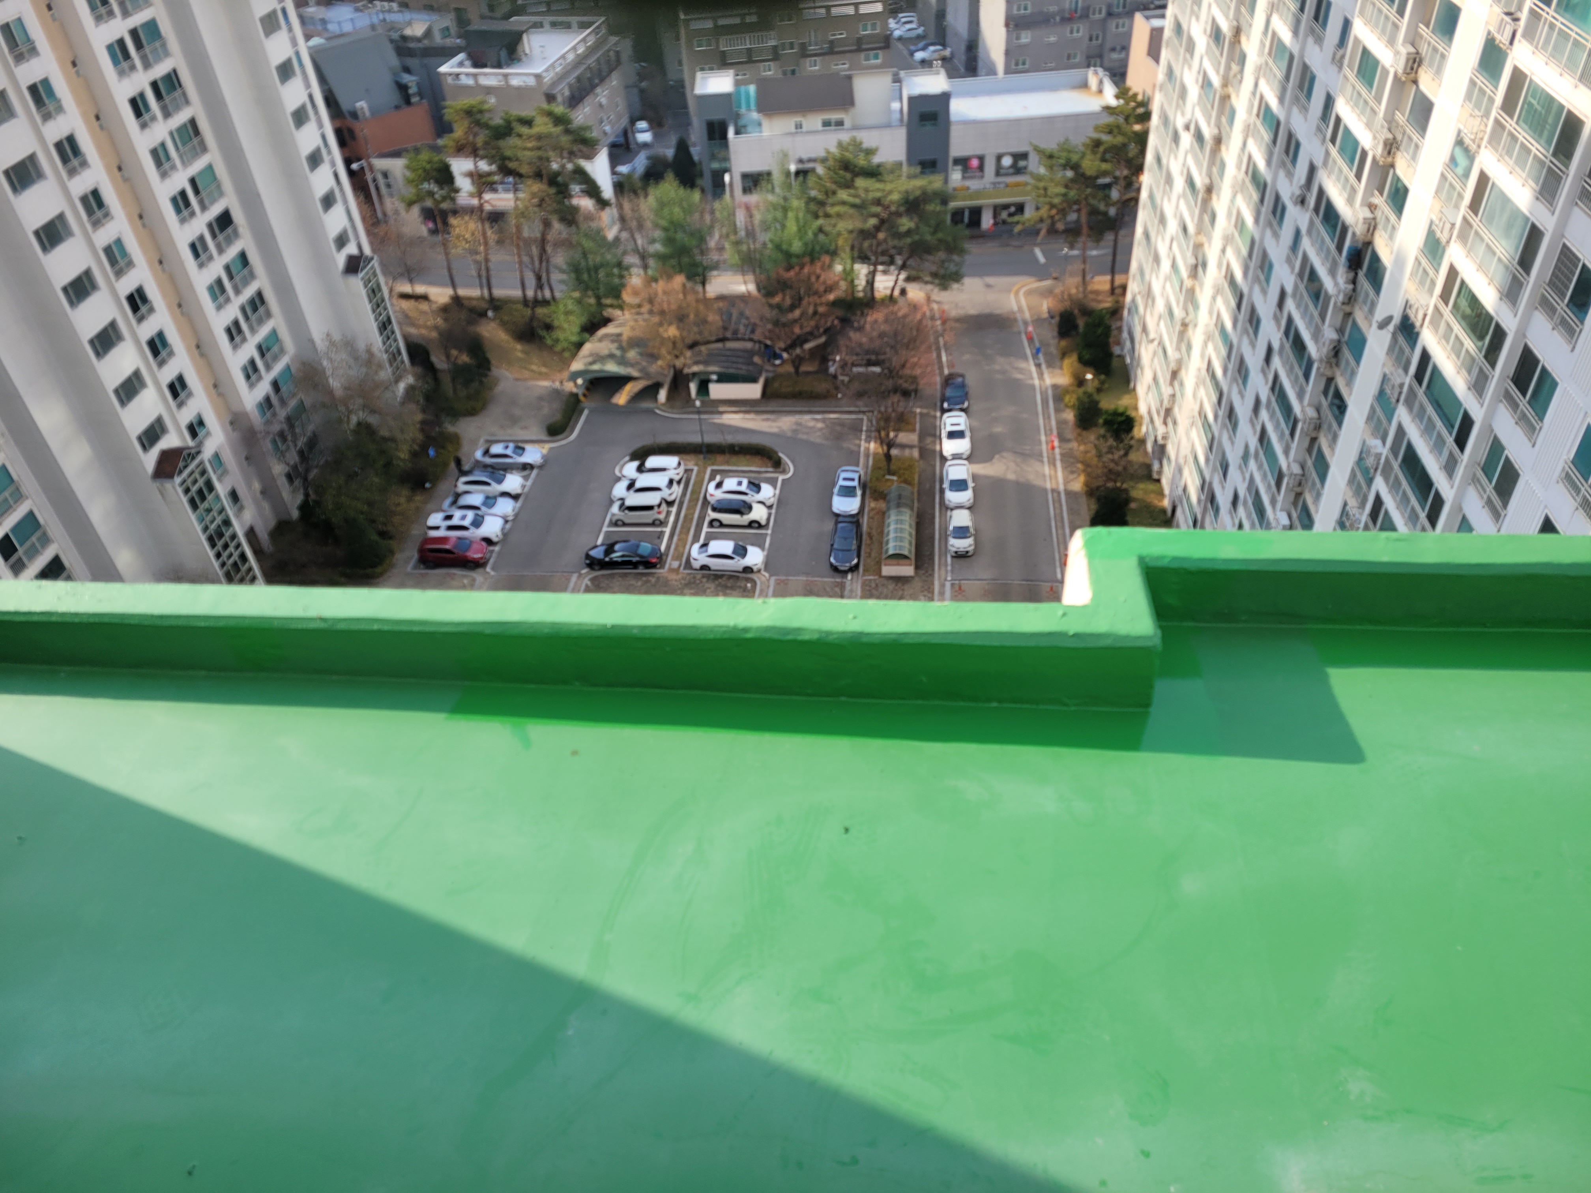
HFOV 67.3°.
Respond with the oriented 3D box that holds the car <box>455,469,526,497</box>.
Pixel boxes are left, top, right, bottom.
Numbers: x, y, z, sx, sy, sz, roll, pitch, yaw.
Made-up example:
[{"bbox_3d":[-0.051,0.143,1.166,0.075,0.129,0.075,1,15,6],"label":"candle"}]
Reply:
[{"bbox_3d":[-20.921,-7.785,81.802,4.500,1.530,1.830,1,41,6],"label":"car"}]

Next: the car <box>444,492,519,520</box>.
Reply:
[{"bbox_3d":[-21.159,-6.114,79.971,4.700,1.460,1.830,1,41,6],"label":"car"}]

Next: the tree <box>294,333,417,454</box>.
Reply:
[{"bbox_3d":[-30.388,-13.065,82.628,8.000,9.500,8.000,1,41,6],"label":"tree"}]

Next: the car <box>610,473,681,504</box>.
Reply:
[{"bbox_3d":[-10.188,-7.403,80.818,4.420,1.600,1.820,1,41,7],"label":"car"}]

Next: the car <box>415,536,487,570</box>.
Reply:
[{"bbox_3d":[-22.037,-2.897,76.748,4.420,1.640,1.840,1,41,7],"label":"car"}]

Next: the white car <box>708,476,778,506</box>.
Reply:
[{"bbox_3d":[-3.659,-7.101,79.956,4.560,1.450,1.810,1,41,7],"label":"white car"}]

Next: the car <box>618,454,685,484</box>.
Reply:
[{"bbox_3d":[-9.847,-8.767,81.849,4.450,1.620,1.840,1,41,6],"label":"car"}]

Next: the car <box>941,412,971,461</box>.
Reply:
[{"bbox_3d":[11.286,-11.363,83.400,1.870,1.470,4.900,1,41,7],"label":"car"}]

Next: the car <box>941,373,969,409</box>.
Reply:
[{"bbox_3d":[11.669,-15.227,87.370,1.830,1.480,4.450,1,41,6],"label":"car"}]

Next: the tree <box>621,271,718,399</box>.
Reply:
[{"bbox_3d":[-9.088,-18.964,87.825,7.000,9.700,7.000,1,41,7],"label":"tree"}]

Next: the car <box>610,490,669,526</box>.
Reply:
[{"bbox_3d":[-10.349,-5.793,78.906,3.620,1.700,1.600,1,41,7],"label":"car"}]

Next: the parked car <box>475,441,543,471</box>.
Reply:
[{"bbox_3d":[-20.213,-9.888,84.190,4.750,1.460,1.830,1,41,6],"label":"parked car"}]

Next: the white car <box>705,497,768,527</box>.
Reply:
[{"bbox_3d":[-3.753,-5.512,78.144,3.850,1.440,1.730,1,41,7],"label":"white car"}]

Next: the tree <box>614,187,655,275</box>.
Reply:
[{"bbox_3d":[-13.908,-31.772,104.397,3.500,7.900,3.500,1,41,7],"label":"tree"}]

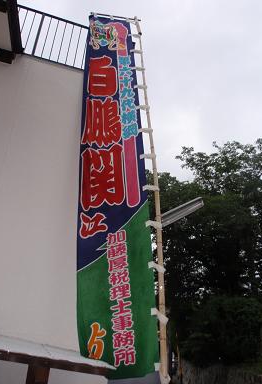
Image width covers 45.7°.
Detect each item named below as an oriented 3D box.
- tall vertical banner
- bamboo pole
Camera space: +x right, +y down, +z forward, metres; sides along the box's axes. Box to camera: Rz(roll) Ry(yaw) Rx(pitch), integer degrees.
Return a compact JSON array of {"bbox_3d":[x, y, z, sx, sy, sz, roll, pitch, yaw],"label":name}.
[{"bbox_3d":[-0.197,-0.686,4.090,0.830,5.410,0.150,3,-29,-9],"label":"tall vertical banner"},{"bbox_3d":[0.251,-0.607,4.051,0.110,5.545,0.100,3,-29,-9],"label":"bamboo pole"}]

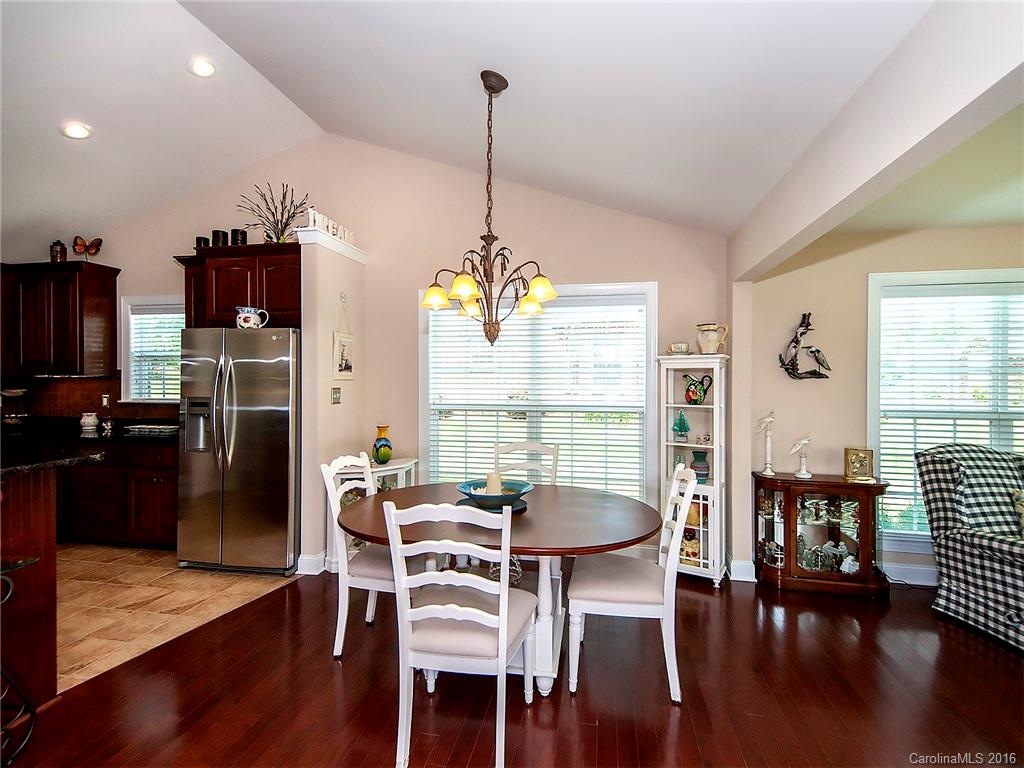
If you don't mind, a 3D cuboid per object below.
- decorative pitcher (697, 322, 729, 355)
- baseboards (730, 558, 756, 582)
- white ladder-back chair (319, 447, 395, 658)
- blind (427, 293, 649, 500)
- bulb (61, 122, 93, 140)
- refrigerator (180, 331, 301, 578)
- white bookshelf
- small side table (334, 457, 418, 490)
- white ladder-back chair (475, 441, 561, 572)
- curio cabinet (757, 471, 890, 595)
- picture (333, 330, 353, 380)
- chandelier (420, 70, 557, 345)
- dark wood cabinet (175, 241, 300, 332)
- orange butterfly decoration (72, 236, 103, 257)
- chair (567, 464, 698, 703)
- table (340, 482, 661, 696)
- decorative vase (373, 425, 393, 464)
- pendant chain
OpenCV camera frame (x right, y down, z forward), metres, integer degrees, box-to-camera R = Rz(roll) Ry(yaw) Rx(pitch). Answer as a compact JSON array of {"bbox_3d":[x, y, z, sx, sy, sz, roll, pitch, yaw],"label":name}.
[{"bbox_3d":[1.406,-0.313,3.313,0.215,0.230,0.155,0,0,23],"label":"decorative pitcher"},{"bbox_3d":[1.593,1.288,3.254,0.175,0.145,0.030,0,1,11],"label":"baseboards"},{"bbox_3d":[-0.650,0.881,2.500,0.570,0.980,0.480,0,0,9],"label":"white ladder-back chair"},{"bbox_3d":[0.164,0.195,3.794,1.750,1.740,0.060,0,0,11],"label":"blind"},{"bbox_3d":[-3.013,-1.756,3.278,0.190,0.030,0.190,-17,-3,11],"label":"bulb"},{"bbox_3d":[-1.932,0.477,3.734,0.910,1.765,0.820,0,0,11],"label":"refrigerator"},{"bbox_3d":[1.266,0.582,3.308,0.420,1.555,0.265,0,1,30],"label":"white bookshelf"},{"bbox_3d":[-1.051,0.991,3.613,0.760,0.745,0.330,0,0,-34],"label":"small side table"},{"bbox_3d":[0.042,0.881,2.834,0.480,0.980,0.570,0,0,11],"label":"white ladder-back chair"},{"bbox_3d":[2.076,1.002,3.181,0.790,0.720,0.275,0,1,11],"label":"curio cabinet"},{"bbox_3d":[-1.305,-0.209,3.693,0.020,0.365,0.300,0,0,11],"label":"picture"},{"bbox_3d":[-0.118,-0.890,2.398,0.680,1.384,0.680,0,1,11],"label":"chandelier"},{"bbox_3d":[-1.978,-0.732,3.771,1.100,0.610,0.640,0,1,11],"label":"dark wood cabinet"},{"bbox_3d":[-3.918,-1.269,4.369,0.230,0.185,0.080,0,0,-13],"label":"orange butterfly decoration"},{"bbox_3d":[0.547,0.890,2.223,0.565,0.970,0.460,0,1,11],"label":"chair"},{"bbox_3d":[-0.060,0.994,2.350,1.540,0.760,1.110,0,0,5],"label":"table"},{"bbox_3d":[-1.002,0.462,3.696,0.153,0.310,0.153,0,0,11],"label":"decorative vase"},{"bbox_3d":[-0.107,-1.110,2.395,0.035,0.724,0.035,0,1,11],"label":"pendant chain"}]

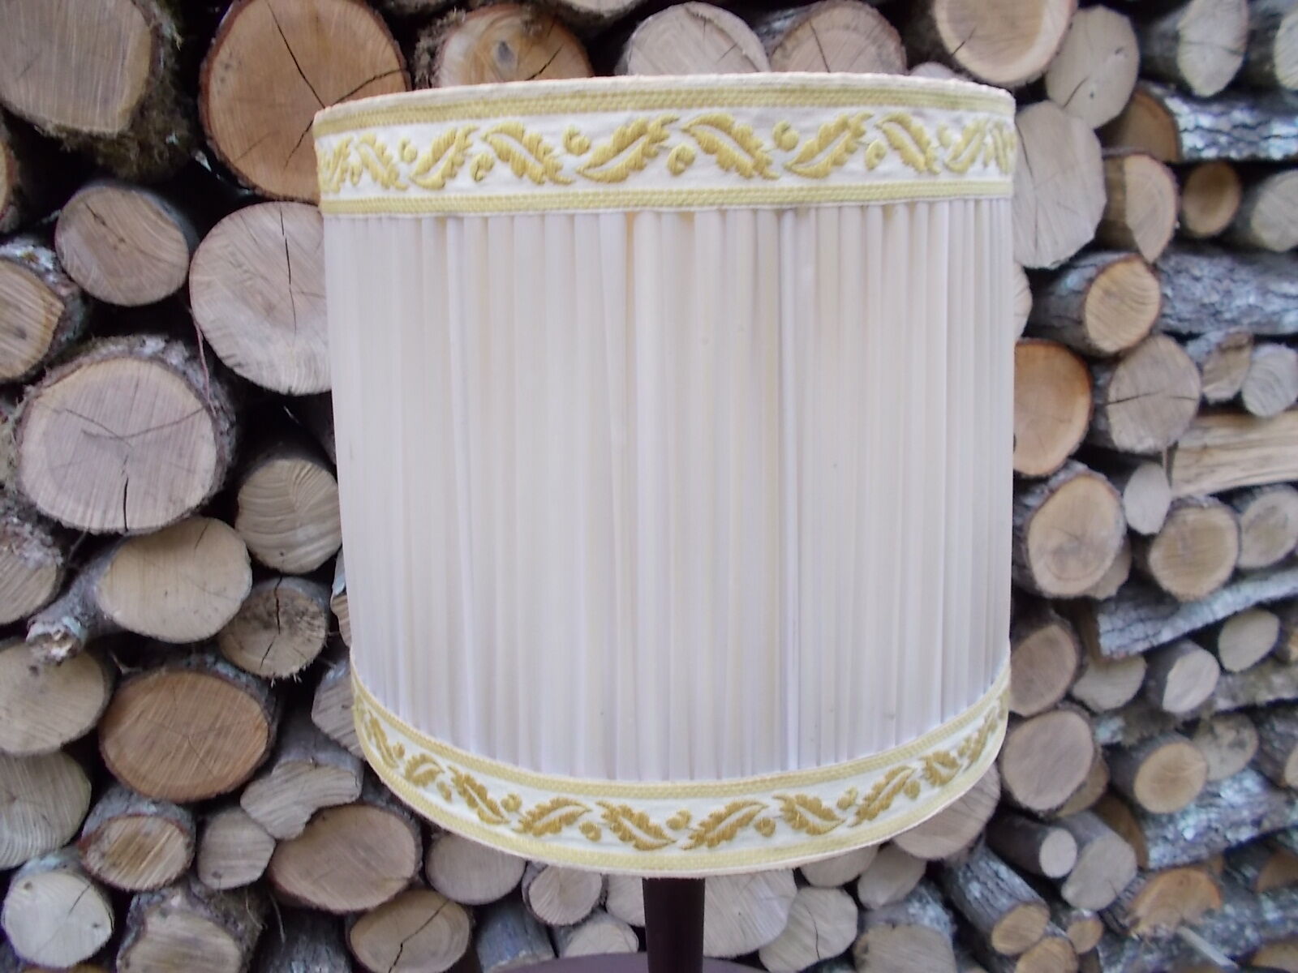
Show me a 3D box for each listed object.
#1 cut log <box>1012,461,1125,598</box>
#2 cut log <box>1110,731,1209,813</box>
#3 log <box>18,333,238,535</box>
[{"bbox_3d":[0.453,0.017,1.288,0.140,0.150,0.330,-6,16,-15],"label":"cut log"},{"bbox_3d":[0.643,0.343,1.429,0.112,0.106,0.320,-6,16,-15],"label":"cut log"},{"bbox_3d":[-0.496,-0.076,0.987,0.165,0.162,0.340,-6,16,-15],"label":"log"}]

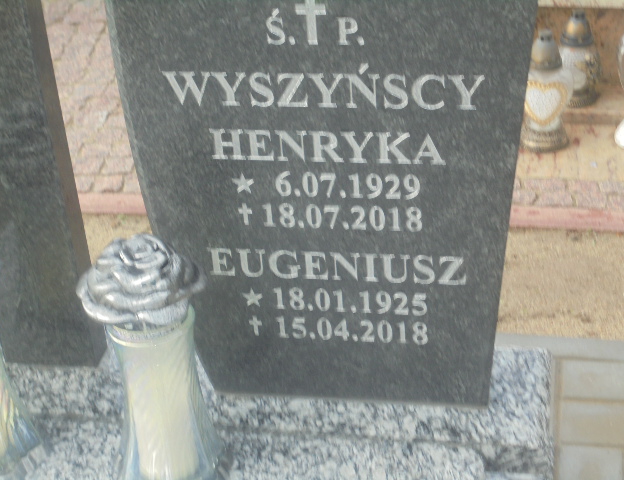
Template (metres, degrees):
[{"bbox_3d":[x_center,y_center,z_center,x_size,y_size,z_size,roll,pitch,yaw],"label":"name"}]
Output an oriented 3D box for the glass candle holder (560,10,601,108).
[{"bbox_3d":[0.563,-0.388,2.840,0.101,0.192,0.101,2,32,11],"label":"glass candle holder"}]

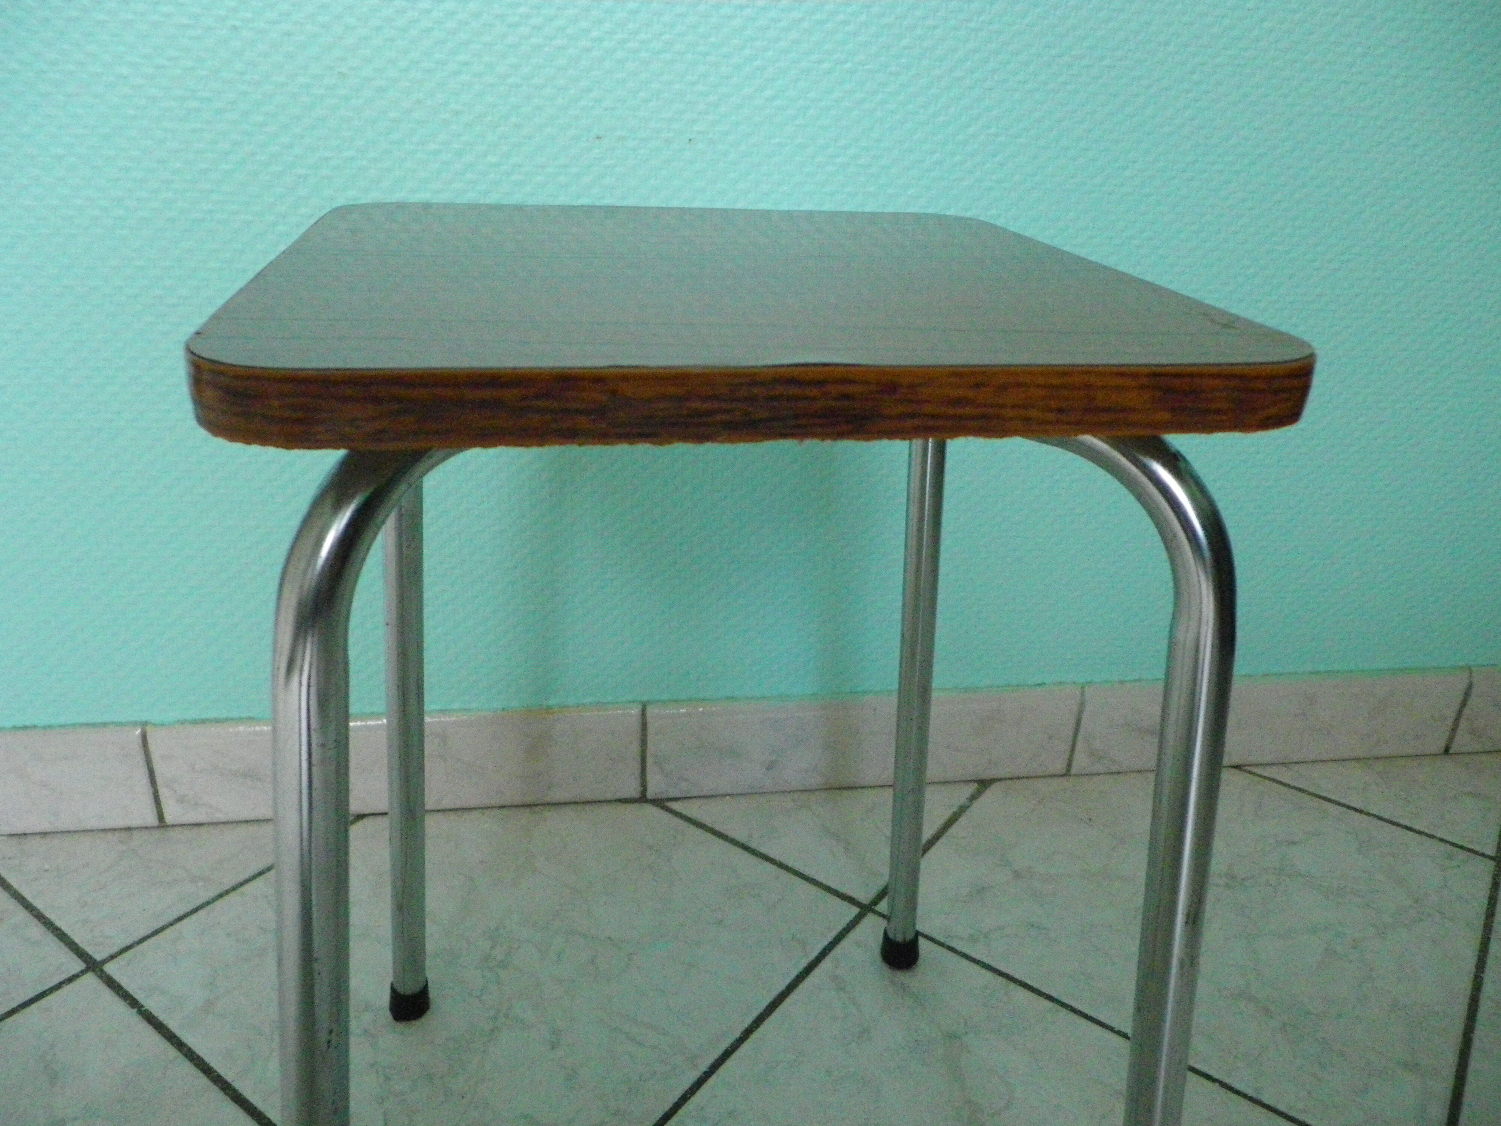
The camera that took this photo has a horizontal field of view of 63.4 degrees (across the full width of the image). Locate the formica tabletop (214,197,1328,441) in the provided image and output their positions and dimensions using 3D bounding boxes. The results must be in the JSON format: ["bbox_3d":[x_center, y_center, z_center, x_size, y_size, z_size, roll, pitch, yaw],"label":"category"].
[{"bbox_3d":[-0.011,-0.098,0.441,0.305,0.021,0.288,-2,24,-10],"label":"formica tabletop"}]

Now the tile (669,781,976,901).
[{"bbox_3d":[0.067,0.202,0.861,0.240,0.009,0.125,-2,24,-10],"label":"tile"}]

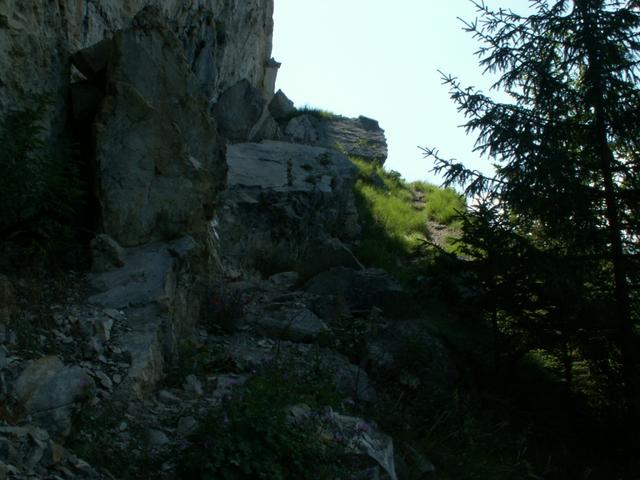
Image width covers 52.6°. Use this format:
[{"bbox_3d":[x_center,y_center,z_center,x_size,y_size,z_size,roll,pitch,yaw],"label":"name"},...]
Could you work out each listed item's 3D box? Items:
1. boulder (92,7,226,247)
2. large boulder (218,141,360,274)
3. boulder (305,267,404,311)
[{"bbox_3d":[-2.180,-1.483,9.200,1.755,3.217,1.400,1,-5,-8],"label":"boulder"},{"bbox_3d":[-0.652,-0.498,12.200,2.589,2.353,1.900,1,-5,-10],"label":"large boulder"},{"bbox_3d":[0.496,0.749,9.900,1.425,0.661,1.000,1,-5,-10],"label":"boulder"}]

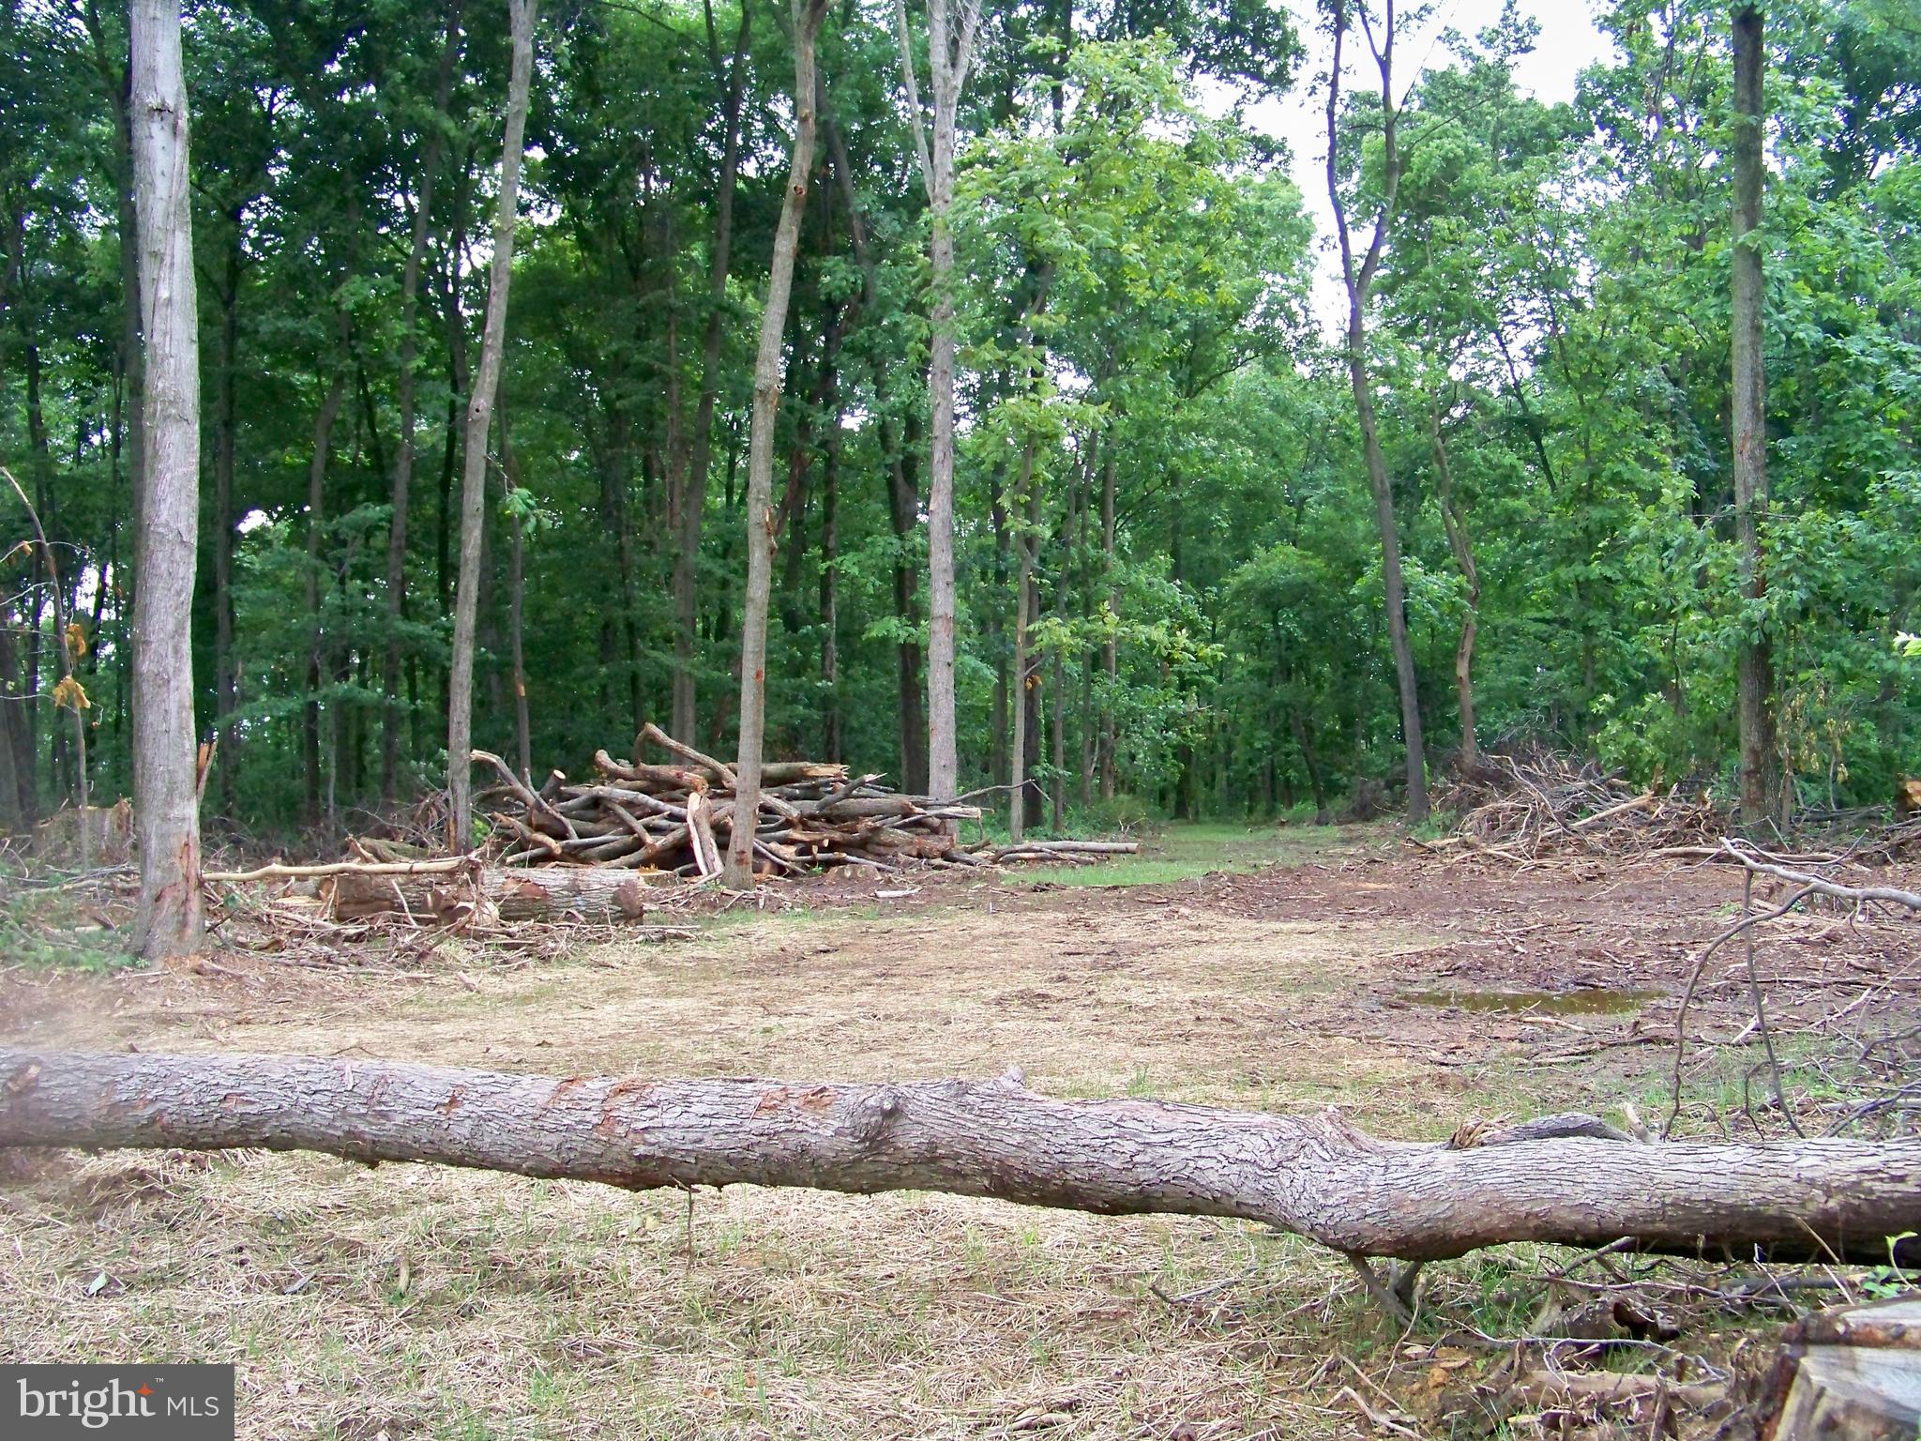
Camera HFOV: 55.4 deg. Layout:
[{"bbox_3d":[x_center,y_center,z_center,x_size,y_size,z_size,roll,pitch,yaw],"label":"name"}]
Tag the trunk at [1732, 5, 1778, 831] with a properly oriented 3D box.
[{"bbox_3d":[9.538,-3.687,22.000,0.500,10.097,0.480,0,0,0],"label":"trunk"}]

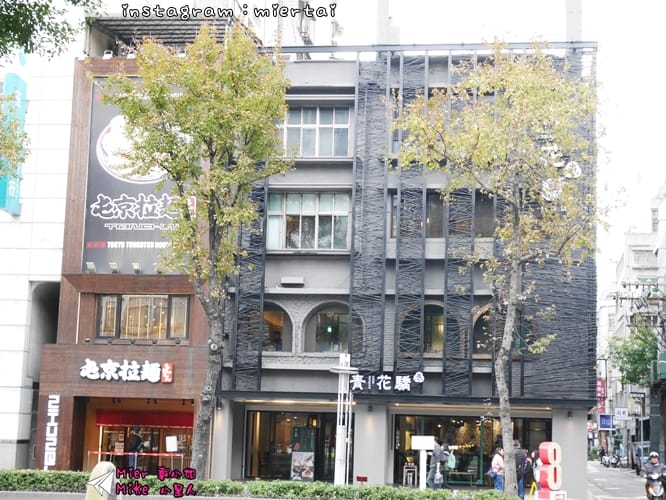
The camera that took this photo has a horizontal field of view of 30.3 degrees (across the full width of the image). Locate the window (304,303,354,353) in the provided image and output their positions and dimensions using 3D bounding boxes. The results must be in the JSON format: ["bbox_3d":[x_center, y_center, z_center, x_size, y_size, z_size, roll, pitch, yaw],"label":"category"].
[{"bbox_3d":[-0.048,2.510,39.642,1.754,1.644,0.200,1,-9,8],"label":"window"}]

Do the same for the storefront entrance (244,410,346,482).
[{"bbox_3d":[-1.170,6.526,40.599,3.537,2.439,0.350,1,-9,8],"label":"storefront entrance"}]

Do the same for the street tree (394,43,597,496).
[{"bbox_3d":[4.559,0.447,34.509,5.767,13.005,5.479,1,-9,8],"label":"street tree"}]

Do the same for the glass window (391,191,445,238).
[{"bbox_3d":[2.782,-1.169,40.549,1.744,1.572,0.200,1,-9,8],"label":"glass window"}]

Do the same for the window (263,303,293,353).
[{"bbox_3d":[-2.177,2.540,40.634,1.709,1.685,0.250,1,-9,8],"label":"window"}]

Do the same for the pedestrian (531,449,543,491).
[{"bbox_3d":[6.188,6.814,37.383,0.360,1.560,0.480,3,-9,-9],"label":"pedestrian"}]

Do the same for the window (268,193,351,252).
[{"bbox_3d":[-0.865,-0.940,41.002,2.930,1.943,0.200,1,-9,8],"label":"window"}]

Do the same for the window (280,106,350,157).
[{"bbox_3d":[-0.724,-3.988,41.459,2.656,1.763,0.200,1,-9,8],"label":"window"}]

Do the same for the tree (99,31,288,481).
[{"bbox_3d":[-4.159,0.046,35.992,5.400,13.748,5.000,1,-9,8],"label":"tree"}]

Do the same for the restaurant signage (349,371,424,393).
[{"bbox_3d":[1.686,4.073,37.936,2.301,0.690,0.200,1,-9,8],"label":"restaurant signage"}]

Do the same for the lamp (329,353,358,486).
[{"bbox_3d":[0.264,4.885,34.429,0.780,3.981,0.780,1,-9,8],"label":"lamp"}]

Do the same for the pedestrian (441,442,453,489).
[{"bbox_3d":[3.667,7.004,39.580,0.420,1.600,0.480,1,-9,8],"label":"pedestrian"}]

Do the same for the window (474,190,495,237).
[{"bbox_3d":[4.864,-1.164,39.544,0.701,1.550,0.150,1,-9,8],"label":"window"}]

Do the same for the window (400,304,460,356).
[{"bbox_3d":[3.033,2.531,39.218,1.860,1.658,0.200,1,-9,8],"label":"window"}]

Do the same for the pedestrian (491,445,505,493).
[{"bbox_3d":[4.684,6.363,35.025,0.420,1.504,0.460,1,-9,8],"label":"pedestrian"}]

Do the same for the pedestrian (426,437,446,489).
[{"bbox_3d":[2.974,6.278,35.578,0.500,1.735,0.520,1,-9,8],"label":"pedestrian"}]

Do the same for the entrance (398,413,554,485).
[{"bbox_3d":[4.622,6.725,41.111,5.240,2.372,0.300,1,-9,8],"label":"entrance"}]

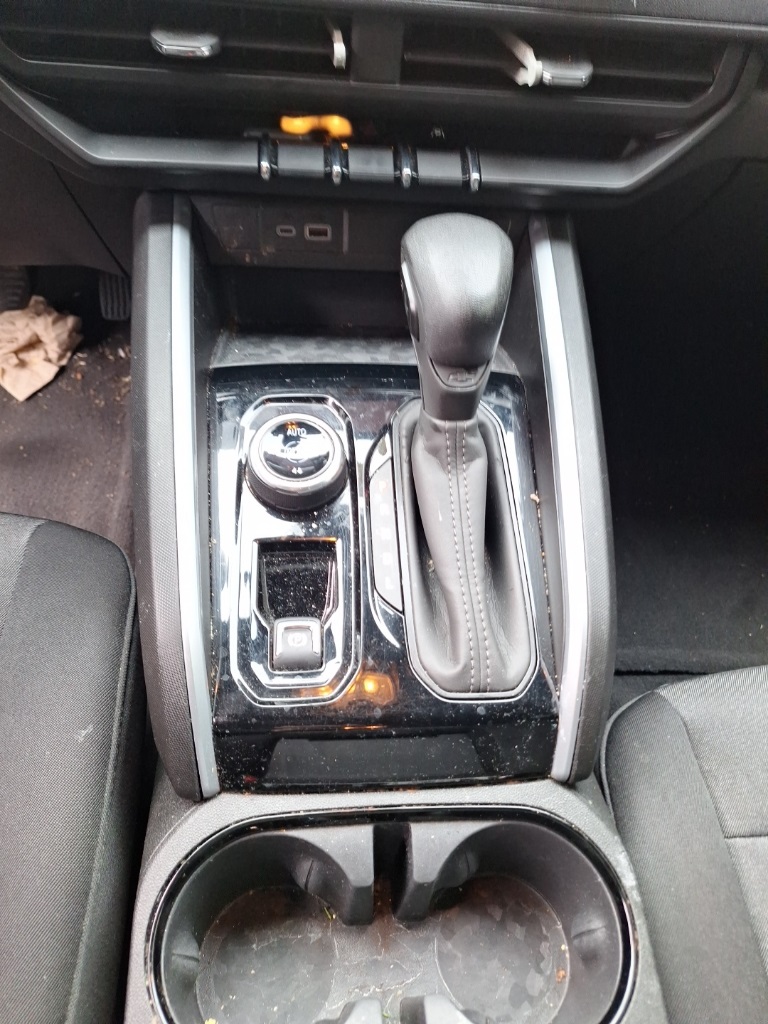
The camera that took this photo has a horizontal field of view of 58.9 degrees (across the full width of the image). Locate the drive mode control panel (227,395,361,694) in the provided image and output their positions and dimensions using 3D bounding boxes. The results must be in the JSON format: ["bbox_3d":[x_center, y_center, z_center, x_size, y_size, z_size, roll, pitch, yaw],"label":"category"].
[{"bbox_3d":[-0.049,0.009,0.380,0.070,0.030,0.188,0,65,-6],"label":"drive mode control panel"}]

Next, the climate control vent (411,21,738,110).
[{"bbox_3d":[0.105,-0.250,0.382,0.185,0.037,0.033,0,50,-6],"label":"climate control vent"}]

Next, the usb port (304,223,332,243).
[{"bbox_3d":[-0.044,-0.188,0.457,0.018,0.011,0.008,0,50,-6],"label":"usb port"}]

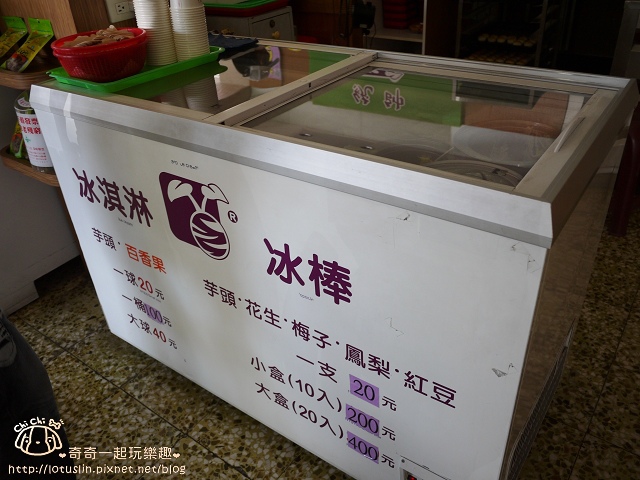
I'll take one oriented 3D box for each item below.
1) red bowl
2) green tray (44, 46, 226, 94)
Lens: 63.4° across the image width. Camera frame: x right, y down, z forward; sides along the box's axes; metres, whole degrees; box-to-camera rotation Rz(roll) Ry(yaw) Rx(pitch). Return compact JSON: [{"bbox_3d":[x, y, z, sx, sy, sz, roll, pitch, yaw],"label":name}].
[{"bbox_3d":[-0.535,-0.454,1.291,0.225,0.091,0.225,-3,33,2],"label":"red bowl"},{"bbox_3d":[-0.474,-0.450,1.340,0.265,0.030,0.395,20,40,33],"label":"green tray"}]

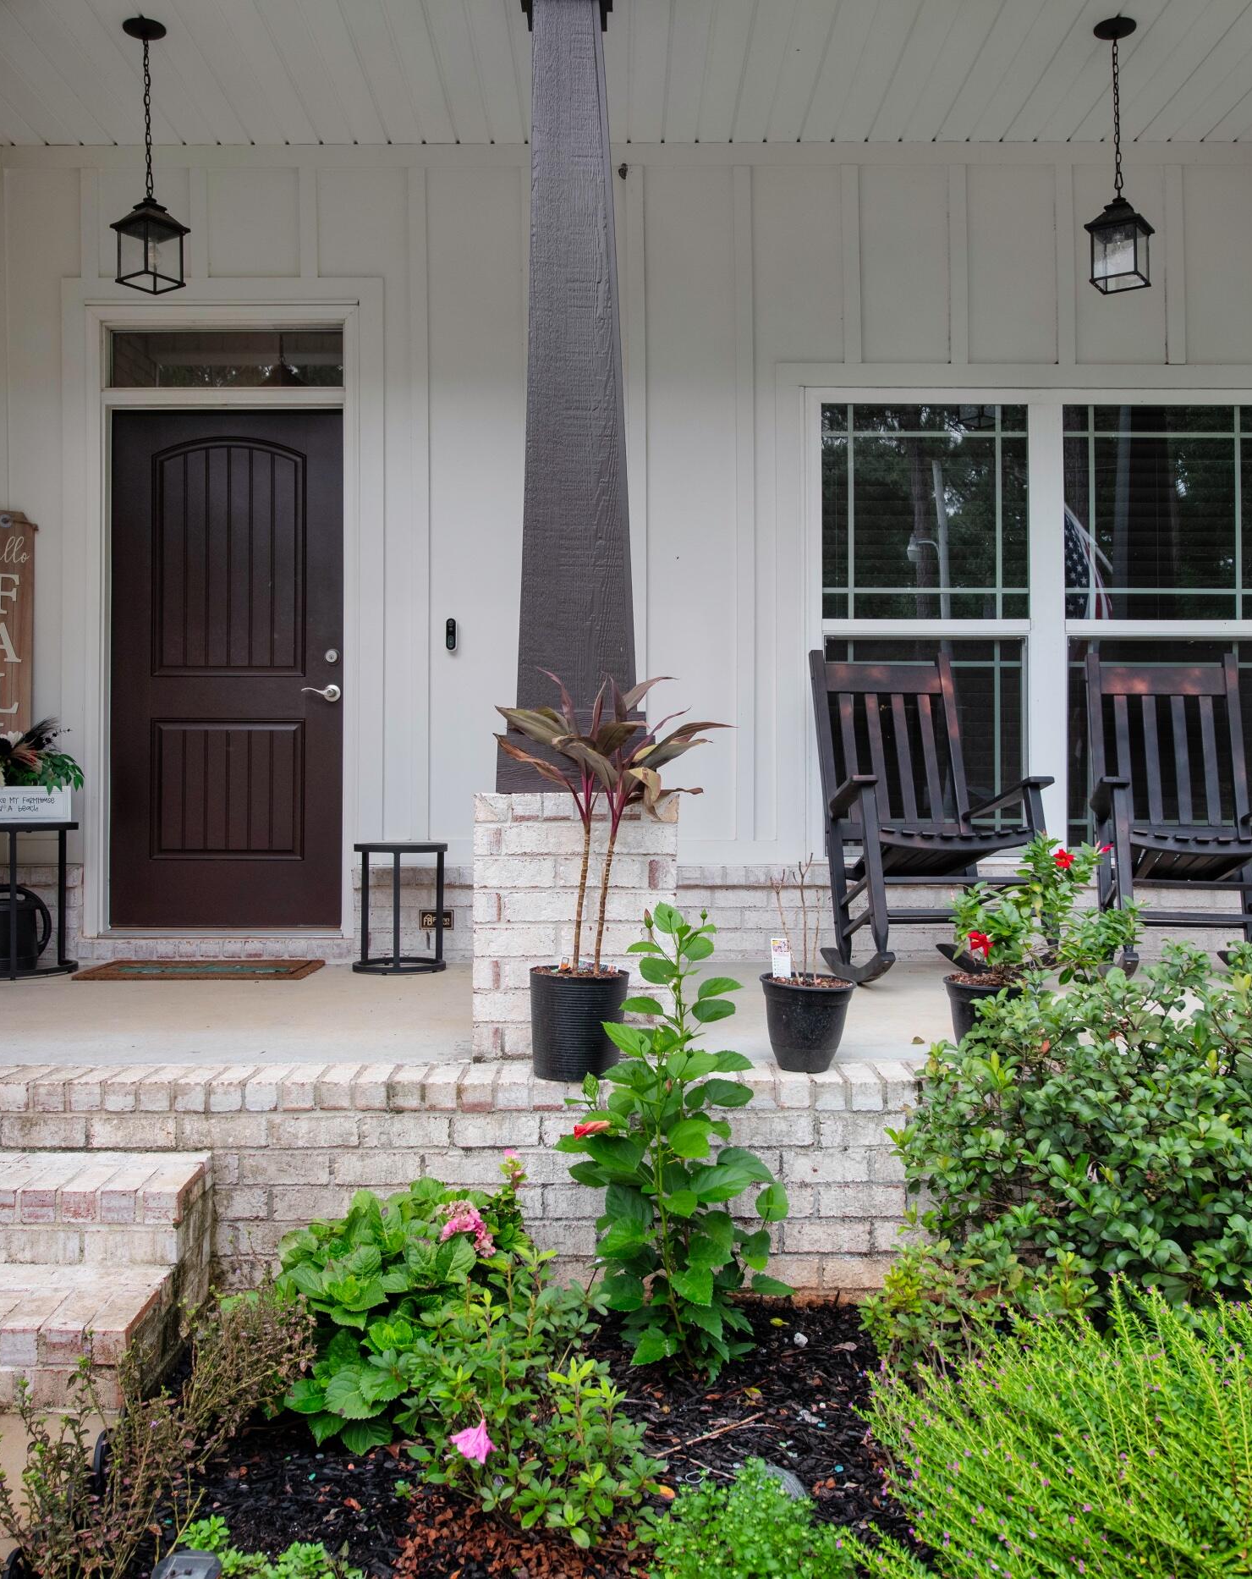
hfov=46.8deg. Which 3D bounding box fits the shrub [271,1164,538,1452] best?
[{"bbox_3d":[-0.403,0.906,2.631,0.470,0.440,0.480,0,-1,0],"label":"shrub"}]

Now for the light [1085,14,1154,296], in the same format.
[{"bbox_3d":[1.612,-2.074,4.745,0.170,0.850,0.170,0,-1,35],"label":"light"}]

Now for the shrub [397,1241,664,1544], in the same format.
[{"bbox_3d":[-0.148,0.925,2.331,0.430,0.375,0.460,0,-1,0],"label":"shrub"}]

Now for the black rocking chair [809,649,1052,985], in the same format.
[{"bbox_3d":[1.000,0.081,5.050,0.680,1.179,0.870,0,-1,-8],"label":"black rocking chair"}]

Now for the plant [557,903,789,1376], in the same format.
[{"bbox_3d":[0.092,0.679,2.814,0.455,0.895,0.440,0,-1,0],"label":"plant"}]

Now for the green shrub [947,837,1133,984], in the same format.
[{"bbox_3d":[0.986,0.291,3.457,0.430,0.350,0.380,0,-1,0],"label":"green shrub"}]

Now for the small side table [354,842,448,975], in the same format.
[{"bbox_3d":[-0.820,0.433,5.290,0.340,0.475,0.340,0,0,0],"label":"small side table"}]

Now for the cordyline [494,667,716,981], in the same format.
[{"bbox_3d":[-0.037,0.080,3.370,0.530,0.700,0.450,0,0,0],"label":"cordyline"}]

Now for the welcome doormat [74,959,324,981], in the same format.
[{"bbox_3d":[-1.539,0.662,5.304,0.790,0.017,0.450,0,-1,4],"label":"welcome doormat"}]

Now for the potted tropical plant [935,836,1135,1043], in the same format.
[{"bbox_3d":[0.986,0.386,3.457,0.430,0.540,0.400,0,-1,0],"label":"potted tropical plant"}]

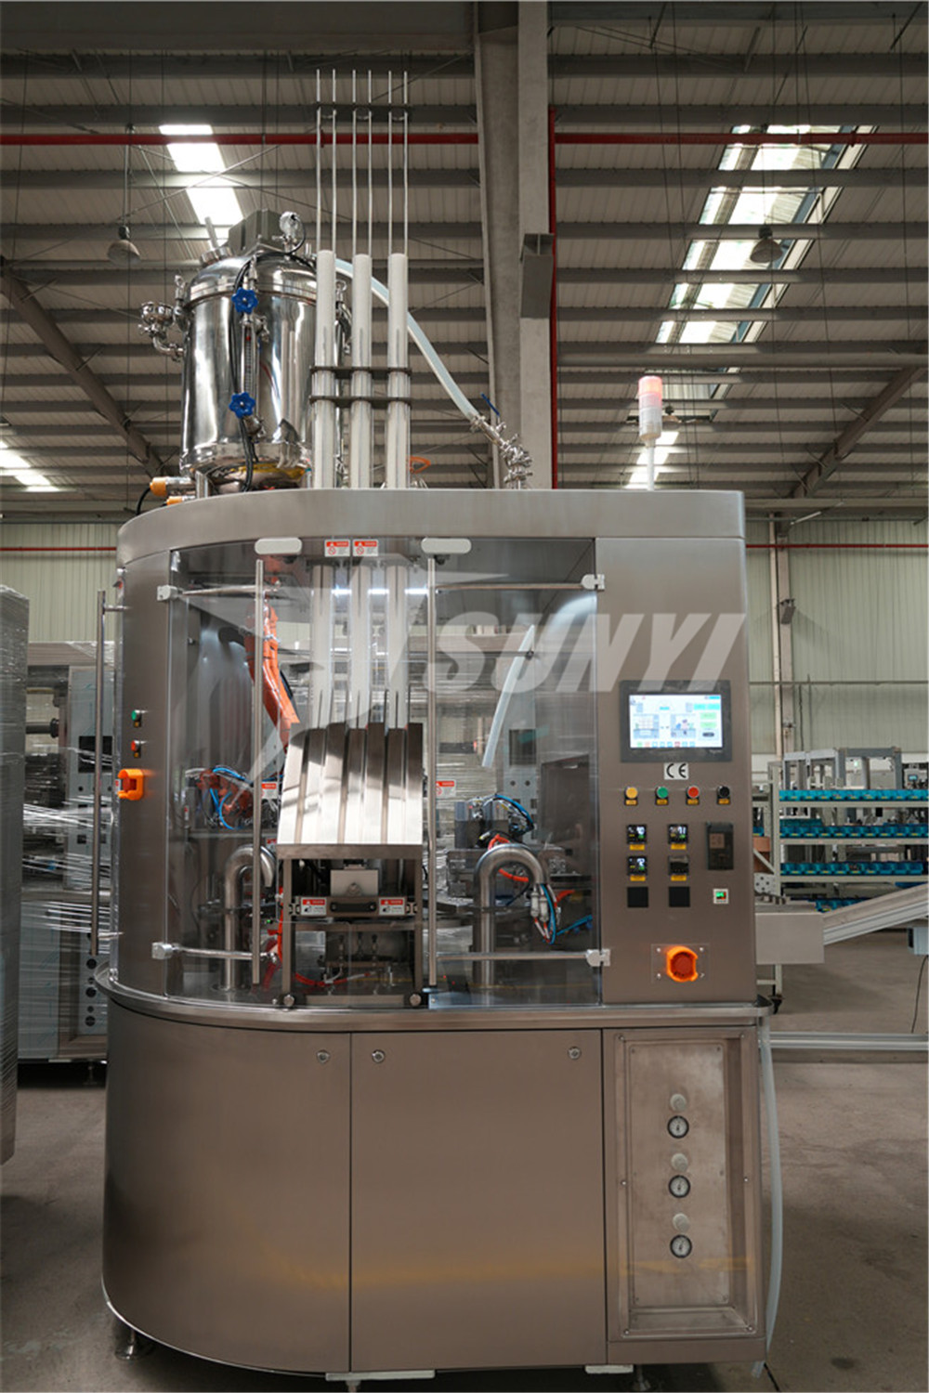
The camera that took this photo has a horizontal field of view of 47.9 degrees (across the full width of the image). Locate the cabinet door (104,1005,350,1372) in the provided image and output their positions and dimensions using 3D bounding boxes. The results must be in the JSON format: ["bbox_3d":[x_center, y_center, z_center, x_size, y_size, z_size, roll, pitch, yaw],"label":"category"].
[{"bbox_3d":[-0.681,1.178,2.627,0.938,0.760,0.200,-3,-5,35],"label":"cabinet door"}]

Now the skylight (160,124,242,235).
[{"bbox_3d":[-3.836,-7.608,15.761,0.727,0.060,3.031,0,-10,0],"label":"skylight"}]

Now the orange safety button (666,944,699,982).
[{"bbox_3d":[0.511,0.625,2.451,0.073,0.080,0.050,0,-4,-2],"label":"orange safety button"}]

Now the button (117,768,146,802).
[{"bbox_3d":[-0.868,0.229,2.719,0.052,0.080,0.073,4,-6,-43],"label":"button"}]

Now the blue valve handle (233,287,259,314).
[{"bbox_3d":[-0.575,-1.040,2.744,0.064,0.064,0.024,0,-4,0],"label":"blue valve handle"}]

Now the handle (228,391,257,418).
[{"bbox_3d":[-0.579,-0.759,2.723,0.064,0.064,0.024,0,-4,0],"label":"handle"}]

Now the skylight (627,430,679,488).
[{"bbox_3d":[4.683,-5.872,26.052,0.684,0.060,3.810,0,-10,0],"label":"skylight"}]

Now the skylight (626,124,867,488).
[{"bbox_3d":[4.653,-6.817,21.096,1.891,0.300,13.738,0,-10,0],"label":"skylight"}]

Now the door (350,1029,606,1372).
[{"bbox_3d":[0.032,1.159,2.432,0.590,0.757,0.030,0,-4,-2],"label":"door"}]

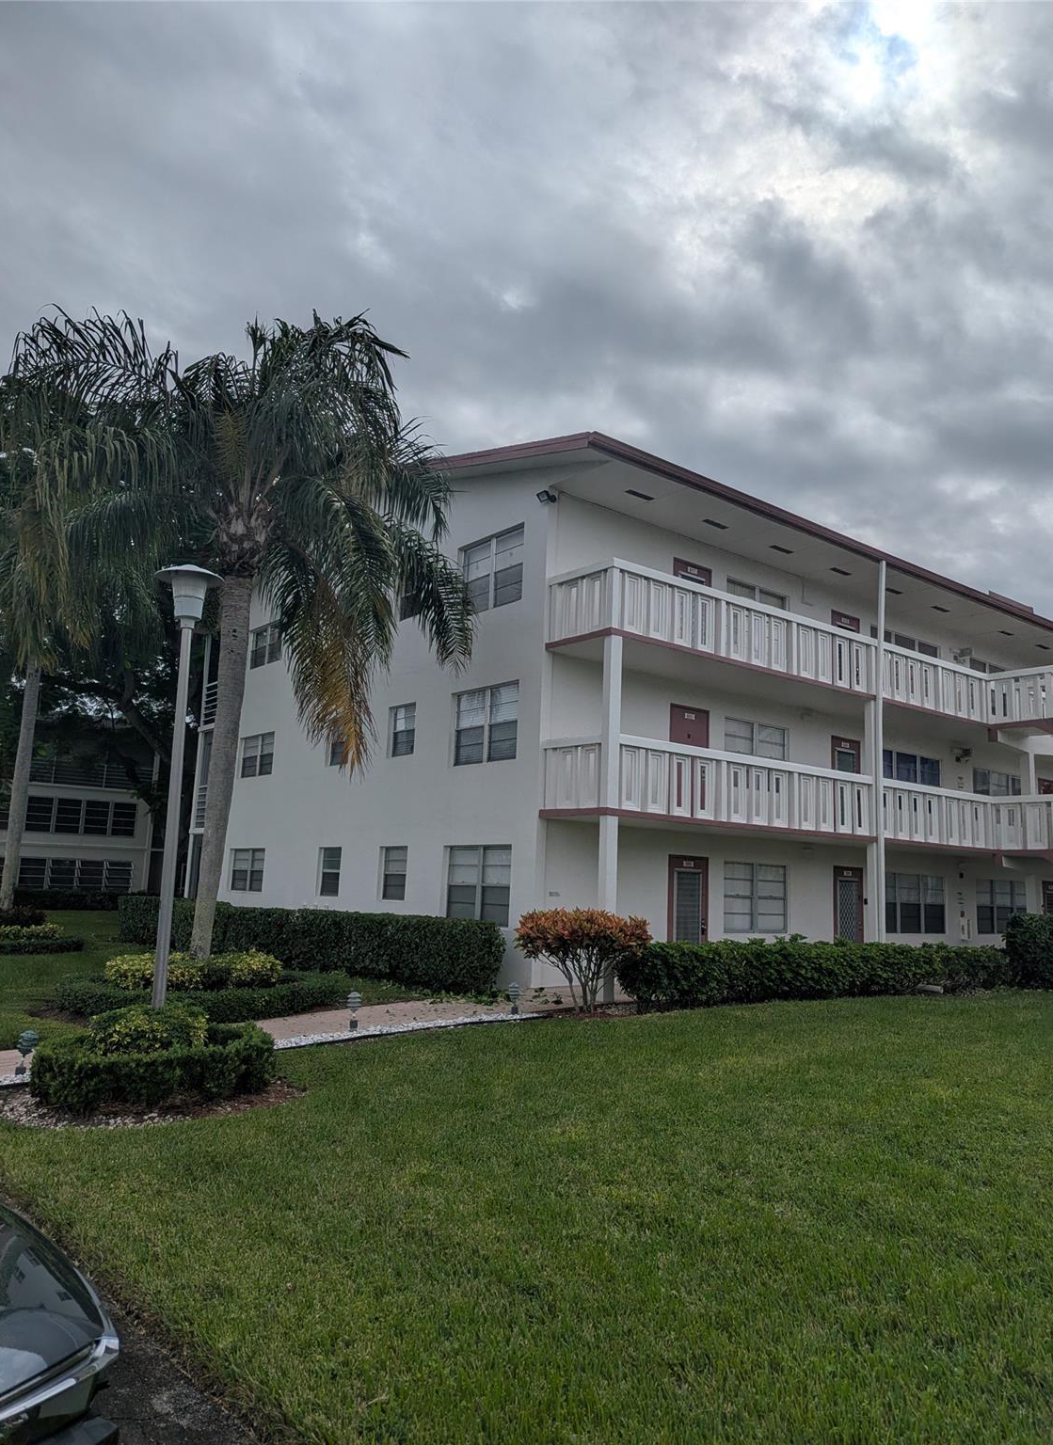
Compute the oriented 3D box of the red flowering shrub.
[{"bbox_3d":[0.800,3.072,13.036,1.780,1.320,1.600,2,-9,4],"label":"red flowering shrub"}]

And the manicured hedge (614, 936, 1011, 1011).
[{"bbox_3d":[5.141,4.030,16.570,10.100,0.900,0.750,9,-11,-38],"label":"manicured hedge"}]

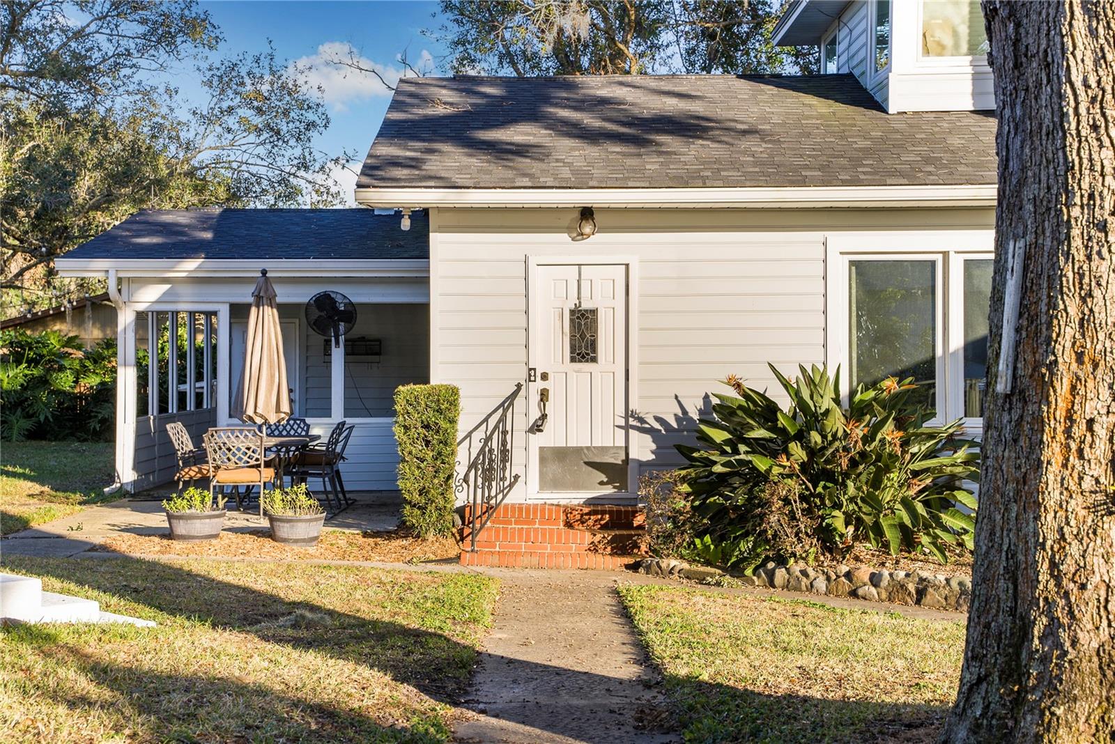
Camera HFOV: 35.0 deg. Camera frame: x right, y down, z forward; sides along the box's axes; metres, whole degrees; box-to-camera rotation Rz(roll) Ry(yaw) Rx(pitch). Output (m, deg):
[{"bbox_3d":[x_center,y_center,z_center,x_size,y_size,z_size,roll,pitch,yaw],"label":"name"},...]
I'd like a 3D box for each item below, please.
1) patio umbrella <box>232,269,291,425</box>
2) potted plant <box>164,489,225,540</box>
[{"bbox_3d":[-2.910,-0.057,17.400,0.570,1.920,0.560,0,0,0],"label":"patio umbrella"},{"bbox_3d":[-3.070,1.206,14.950,0.530,0.460,0.520,0,0,0],"label":"potted plant"}]

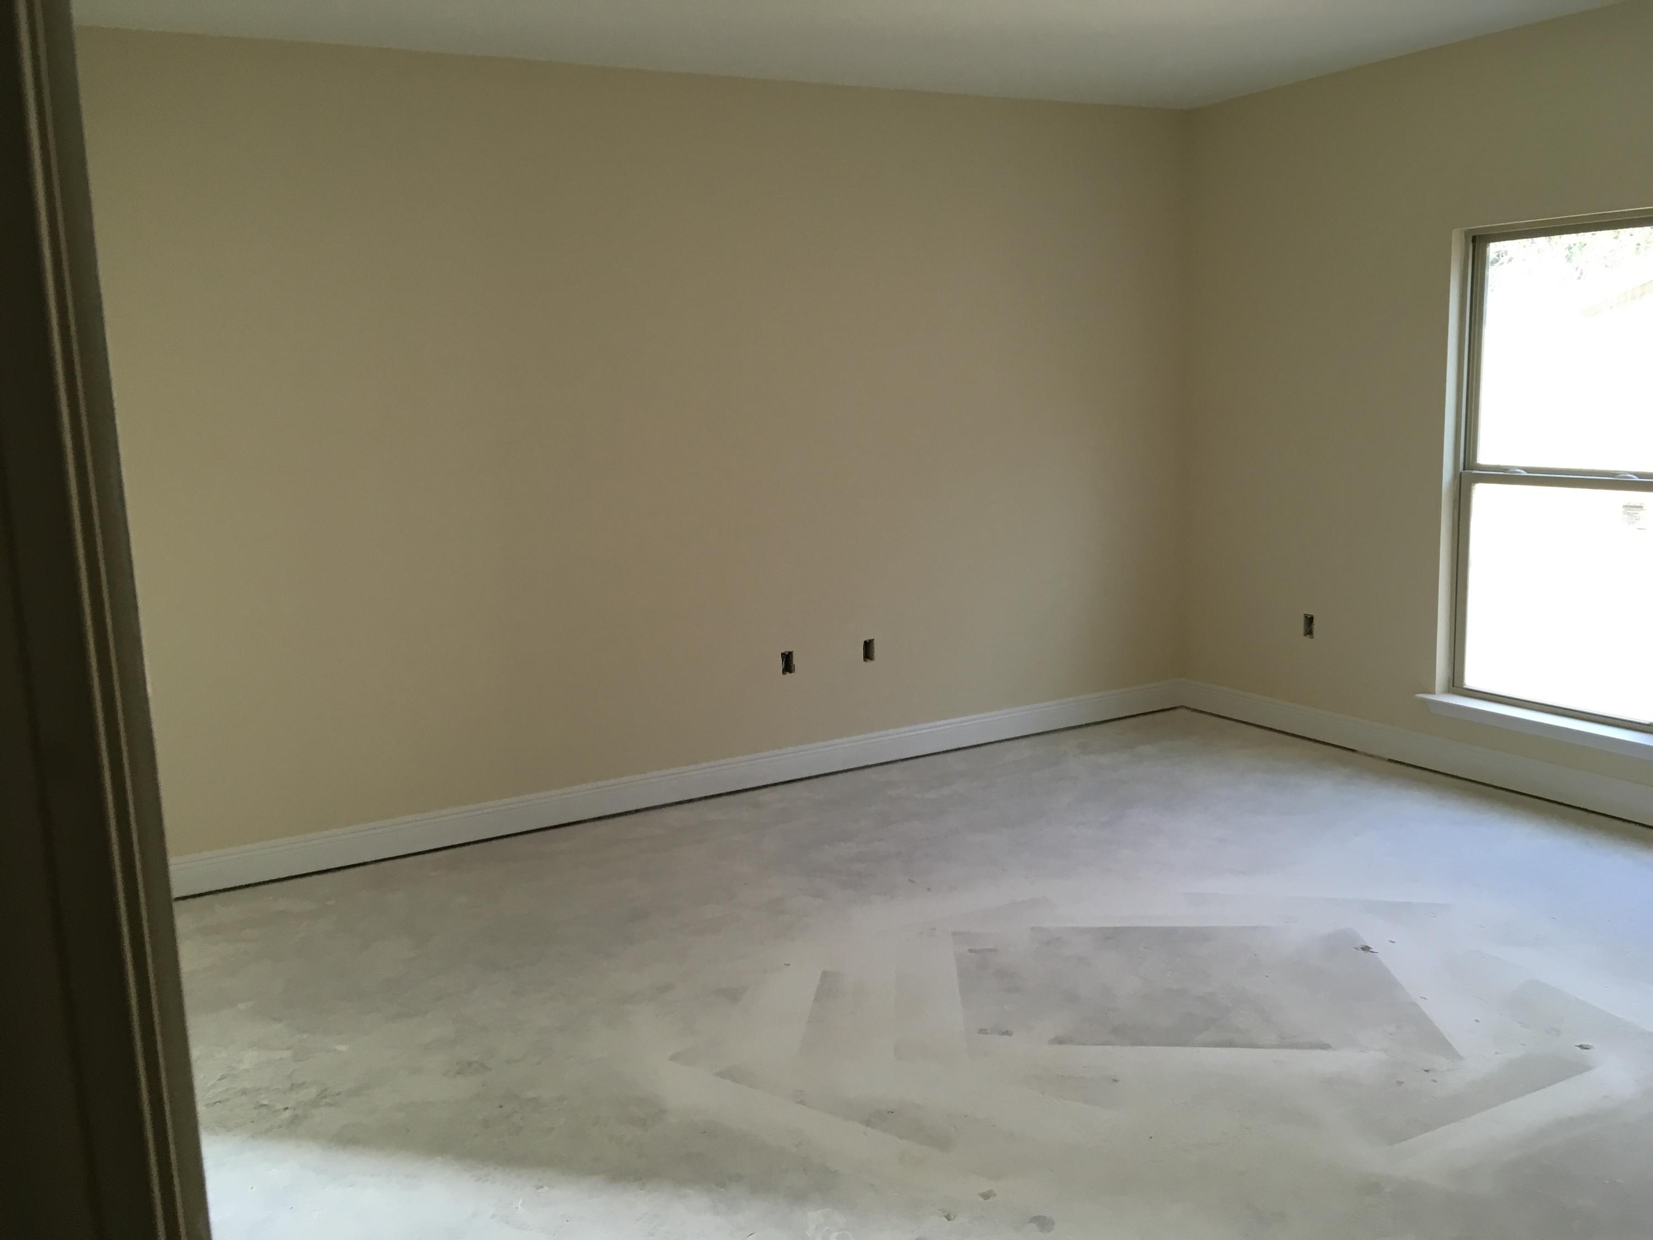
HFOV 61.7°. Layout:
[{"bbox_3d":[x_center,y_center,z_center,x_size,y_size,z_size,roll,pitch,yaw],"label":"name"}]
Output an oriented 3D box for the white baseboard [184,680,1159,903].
[{"bbox_3d":[-0.237,0.599,5.670,4.482,0.135,0.020,-7,11,-28],"label":"white baseboard"}]

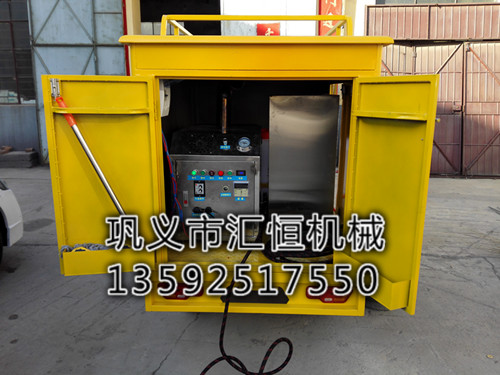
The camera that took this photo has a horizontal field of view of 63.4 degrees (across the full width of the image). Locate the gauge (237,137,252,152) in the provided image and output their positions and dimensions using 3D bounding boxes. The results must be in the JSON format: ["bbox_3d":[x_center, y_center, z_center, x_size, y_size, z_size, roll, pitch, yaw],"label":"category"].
[{"bbox_3d":[-0.028,-0.220,2.060,0.077,0.077,0.042,1,-27,0],"label":"gauge"}]

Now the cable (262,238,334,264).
[{"bbox_3d":[0.250,0.307,2.063,0.380,0.075,0.290,0,12,0],"label":"cable"}]

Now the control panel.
[{"bbox_3d":[-0.189,0.041,2.268,0.477,0.460,0.120,1,12,3],"label":"control panel"}]

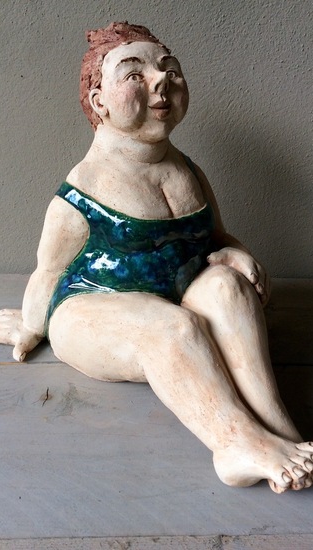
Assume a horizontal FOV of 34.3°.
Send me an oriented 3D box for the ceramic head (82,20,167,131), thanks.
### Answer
[{"bbox_3d":[-0.016,-0.152,0.402,0.082,0.096,0.088,-17,21,-31],"label":"ceramic head"}]

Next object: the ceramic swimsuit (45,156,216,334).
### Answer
[{"bbox_3d":[-0.021,-0.015,0.493,0.152,0.188,0.130,-21,37,-36],"label":"ceramic swimsuit"}]

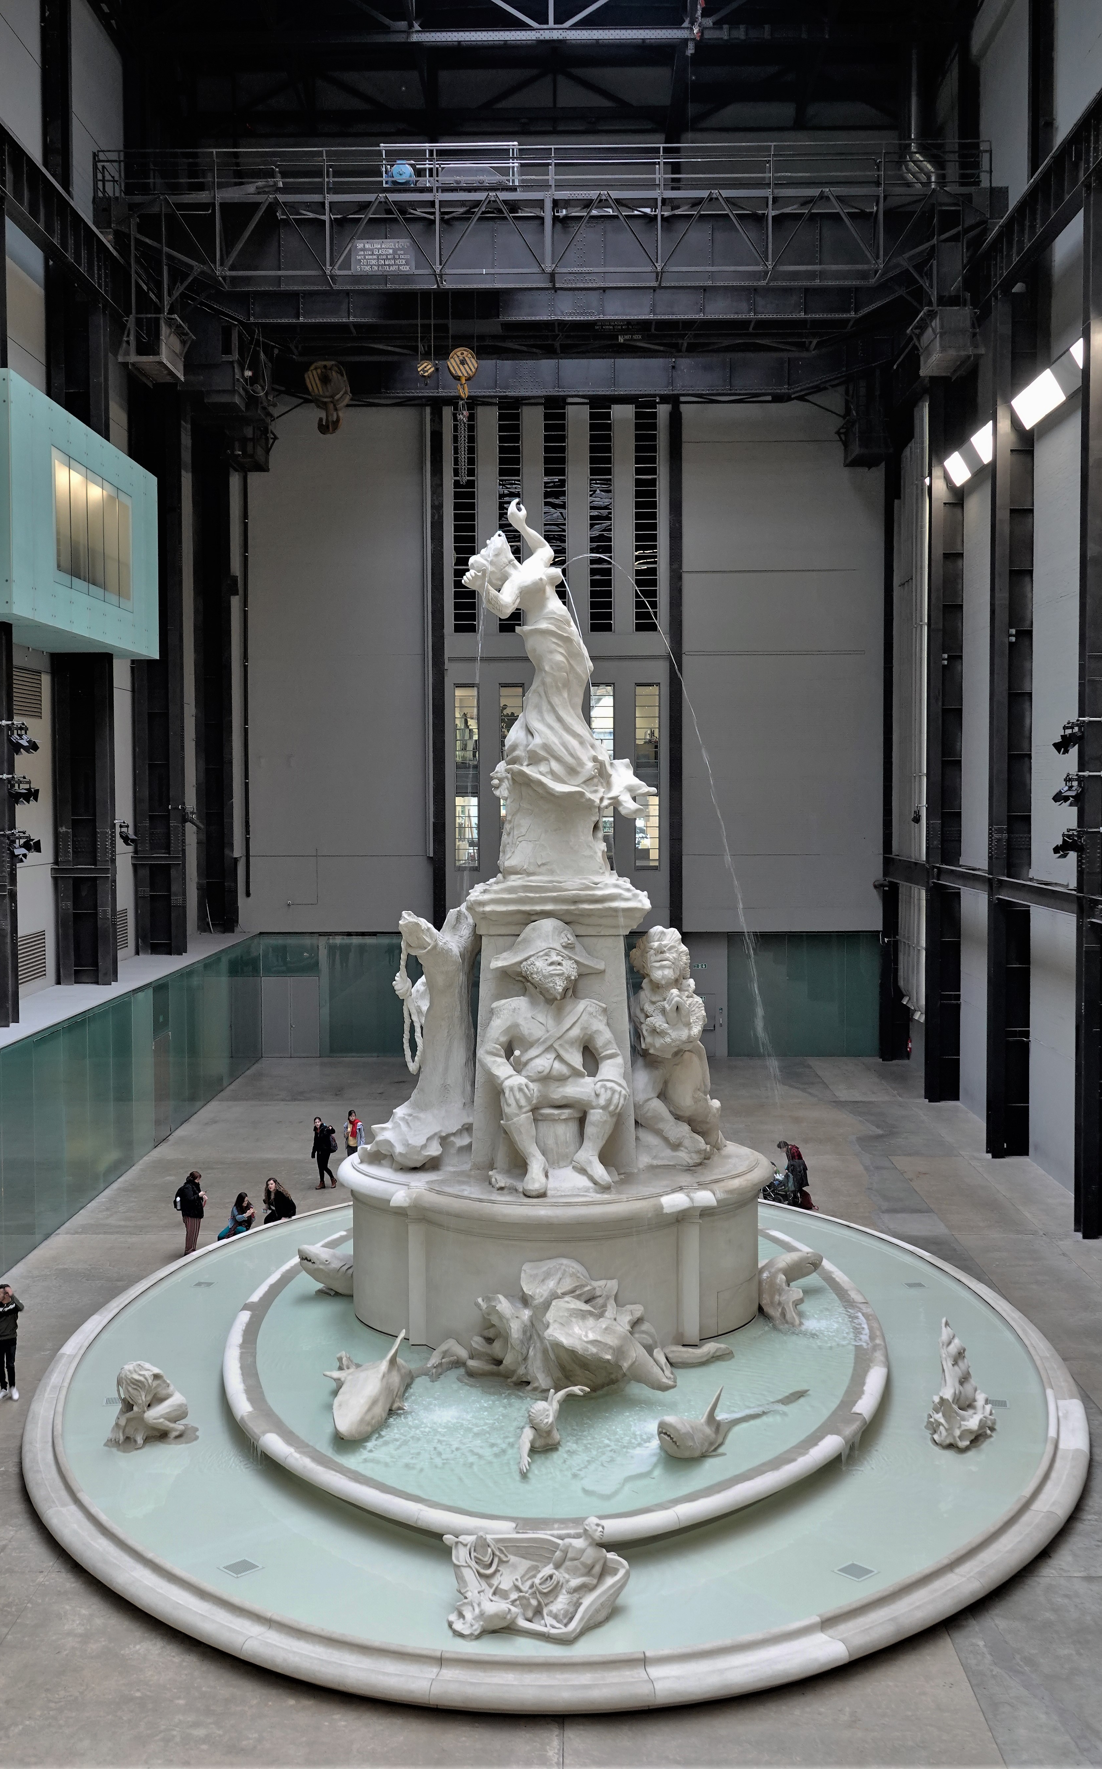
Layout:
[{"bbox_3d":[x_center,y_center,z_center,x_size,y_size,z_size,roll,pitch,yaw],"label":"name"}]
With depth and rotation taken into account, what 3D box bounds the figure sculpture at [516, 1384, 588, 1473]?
[{"bbox_3d":[0.076,6.741,20.836,0.850,0.740,1.000,0,3,9],"label":"figure sculpture"}]

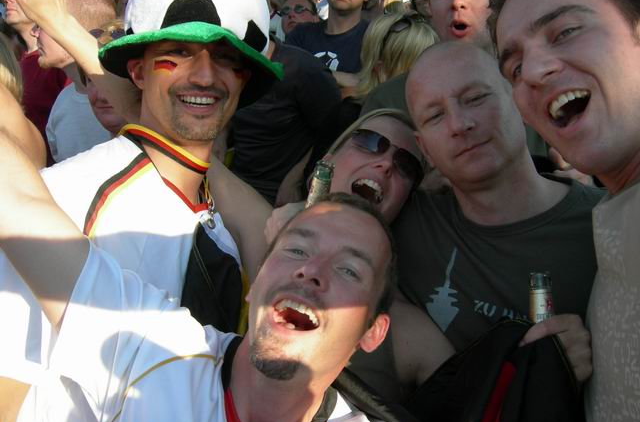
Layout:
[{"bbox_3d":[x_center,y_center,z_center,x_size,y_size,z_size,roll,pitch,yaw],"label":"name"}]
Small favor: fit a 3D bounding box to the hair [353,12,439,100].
[{"bbox_3d":[0.221,-0.426,1.870,0.230,0.280,0.230,-15,24,-35],"label":"hair"}]

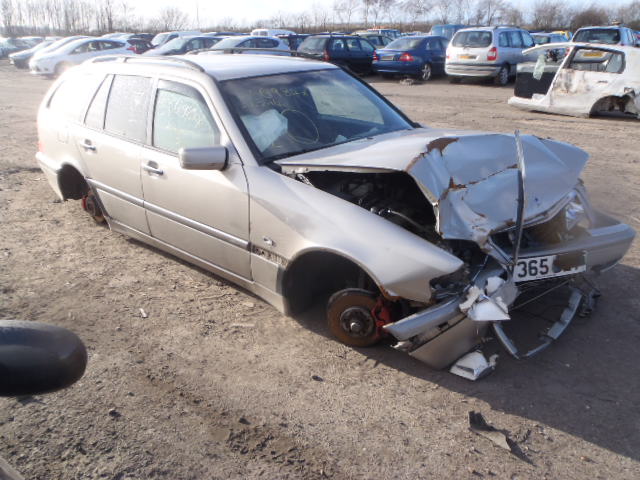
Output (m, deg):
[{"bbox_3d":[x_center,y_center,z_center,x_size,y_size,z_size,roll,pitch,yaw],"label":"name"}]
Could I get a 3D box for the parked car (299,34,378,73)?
[{"bbox_3d":[1.184,-8.035,22.313,1.740,1.480,4.500,18,28,38],"label":"parked car"}]

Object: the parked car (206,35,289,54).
[{"bbox_3d":[-3.252,-7.356,20.733,1.730,1.470,4.150,19,29,41],"label":"parked car"}]

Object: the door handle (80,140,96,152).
[{"bbox_3d":[-1.699,-0.684,3.780,0.195,0.055,0.045,18,28,40],"label":"door handle"}]

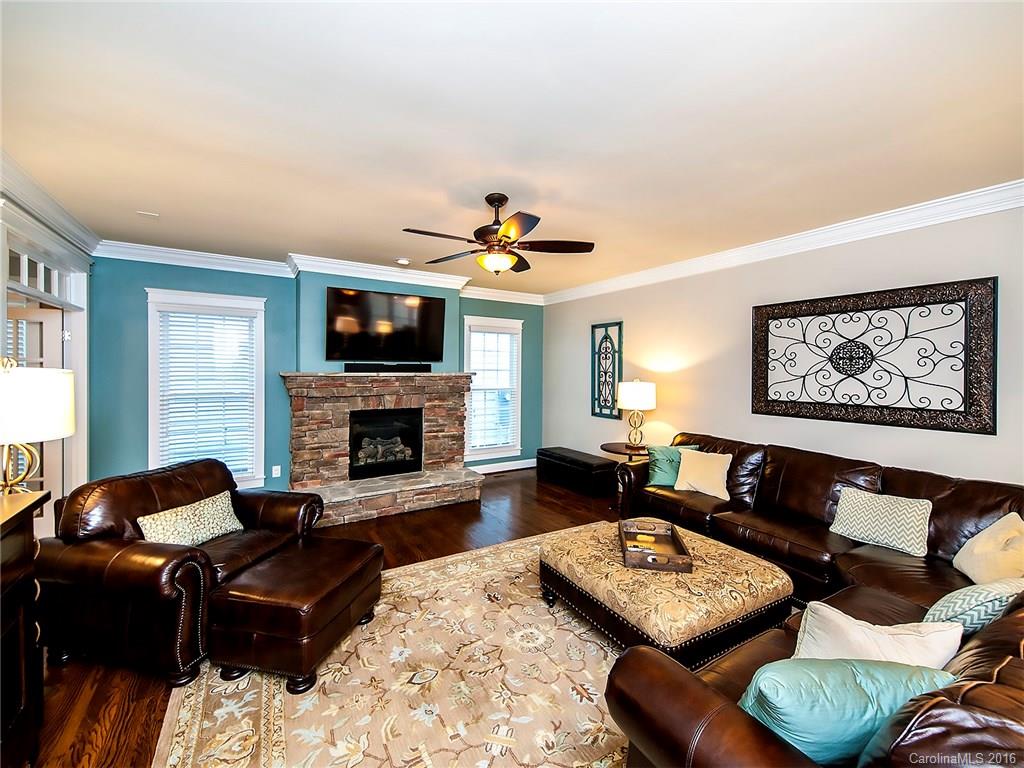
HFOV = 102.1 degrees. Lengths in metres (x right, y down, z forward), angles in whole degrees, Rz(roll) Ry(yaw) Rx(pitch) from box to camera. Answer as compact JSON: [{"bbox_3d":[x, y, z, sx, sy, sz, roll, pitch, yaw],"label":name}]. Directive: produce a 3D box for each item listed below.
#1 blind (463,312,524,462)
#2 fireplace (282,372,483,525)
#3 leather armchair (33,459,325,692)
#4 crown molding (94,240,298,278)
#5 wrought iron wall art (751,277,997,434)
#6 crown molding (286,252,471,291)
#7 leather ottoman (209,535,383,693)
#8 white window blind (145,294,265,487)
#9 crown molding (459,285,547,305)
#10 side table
[{"bbox_3d":[-0.259,0.069,6.199,0.983,2.075,0.101,-1,2,-33],"label":"blind"},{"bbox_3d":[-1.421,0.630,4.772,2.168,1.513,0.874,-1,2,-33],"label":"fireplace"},{"bbox_3d":[-1.922,0.996,2.605,0.975,0.920,1.201,1,2,12],"label":"leather armchair"},{"bbox_3d":[-3.138,-1.269,4.225,1.675,0.137,0.128,-1,2,-33],"label":"crown molding"},{"bbox_3d":[2.669,-0.199,3.254,0.058,0.997,1.501,-1,2,-33],"label":"wrought iron wall art"},{"bbox_3d":[-1.425,-1.274,4.820,2.067,0.137,0.148,-1,2,-33],"label":"crown molding"},{"bbox_3d":[-1.153,1.235,2.306,0.554,0.476,0.710,1,2,12],"label":"leather ottoman"},{"bbox_3d":[-3.145,0.111,4.342,0.967,2.067,0.101,-1,2,-33],"label":"white window blind"},{"bbox_3d":[-0.133,-1.308,6.158,1.602,0.137,0.128,-1,2,-33],"label":"crown molding"},{"bbox_3d":[1.321,1.068,4.643,0.655,0.694,0.655,-1,2,-33],"label":"side table"}]

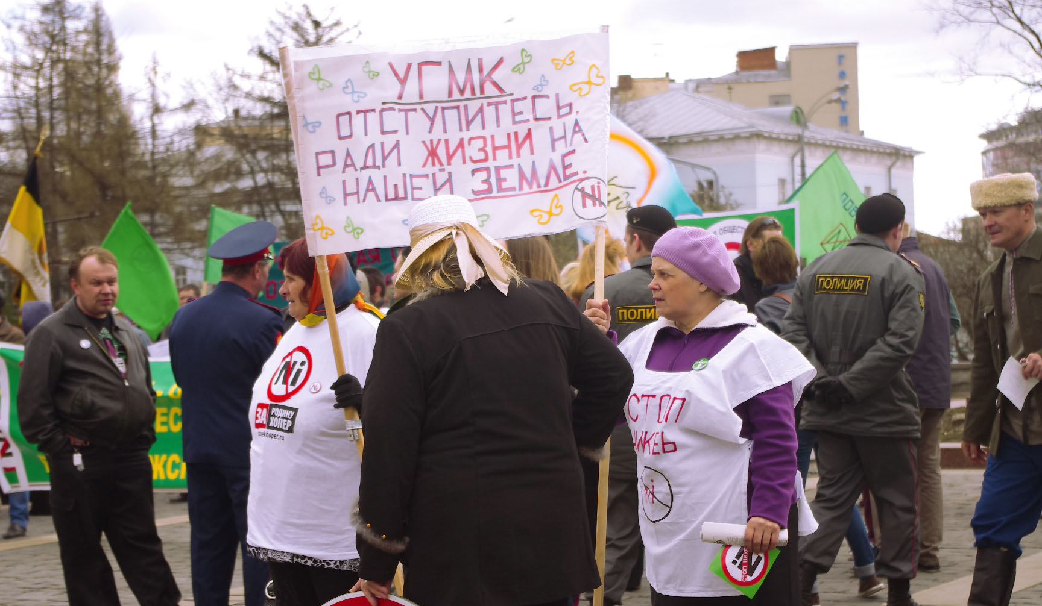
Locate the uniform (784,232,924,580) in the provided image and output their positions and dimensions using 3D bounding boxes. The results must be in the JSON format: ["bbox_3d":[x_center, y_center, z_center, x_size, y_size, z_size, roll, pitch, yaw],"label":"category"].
[{"bbox_3d":[1.352,0.418,9.600,0.560,1.410,0.420,0,1,36],"label":"uniform"}]

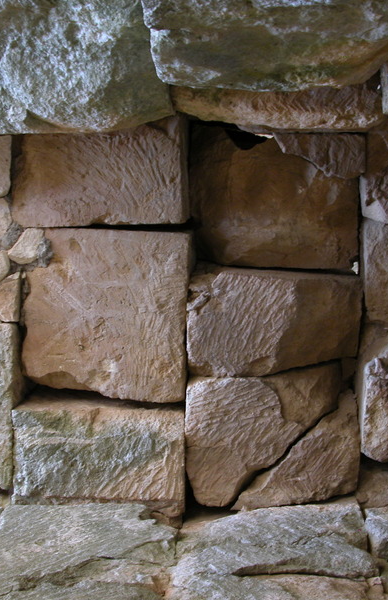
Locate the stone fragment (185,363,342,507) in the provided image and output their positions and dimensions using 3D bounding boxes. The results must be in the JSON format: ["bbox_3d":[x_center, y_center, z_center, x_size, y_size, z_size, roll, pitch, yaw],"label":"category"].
[{"bbox_3d":[0.204,0.390,2.520,0.280,0.465,0.424,-90,0,-88],"label":"stone fragment"}]

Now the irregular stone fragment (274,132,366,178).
[{"bbox_3d":[0.420,-0.478,2.750,0.180,0.299,0.149,-90,0,-90],"label":"irregular stone fragment"}]

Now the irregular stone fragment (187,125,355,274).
[{"bbox_3d":[0.280,-0.347,2.910,0.380,0.584,0.491,-90,0,-90],"label":"irregular stone fragment"}]

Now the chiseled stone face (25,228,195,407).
[{"bbox_3d":[-0.257,0.039,2.540,0.320,0.494,0.512,-90,0,-88],"label":"chiseled stone face"}]

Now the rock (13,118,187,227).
[{"bbox_3d":[-0.278,-0.384,2.530,0.300,0.512,0.324,-90,0,-88],"label":"rock"}]

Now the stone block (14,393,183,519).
[{"bbox_3d":[-0.310,0.508,2.780,0.400,0.558,0.398,-90,0,-90],"label":"stone block"}]

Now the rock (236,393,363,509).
[{"bbox_3d":[0.305,0.438,2.505,0.250,0.371,0.353,-90,0,-88],"label":"rock"}]

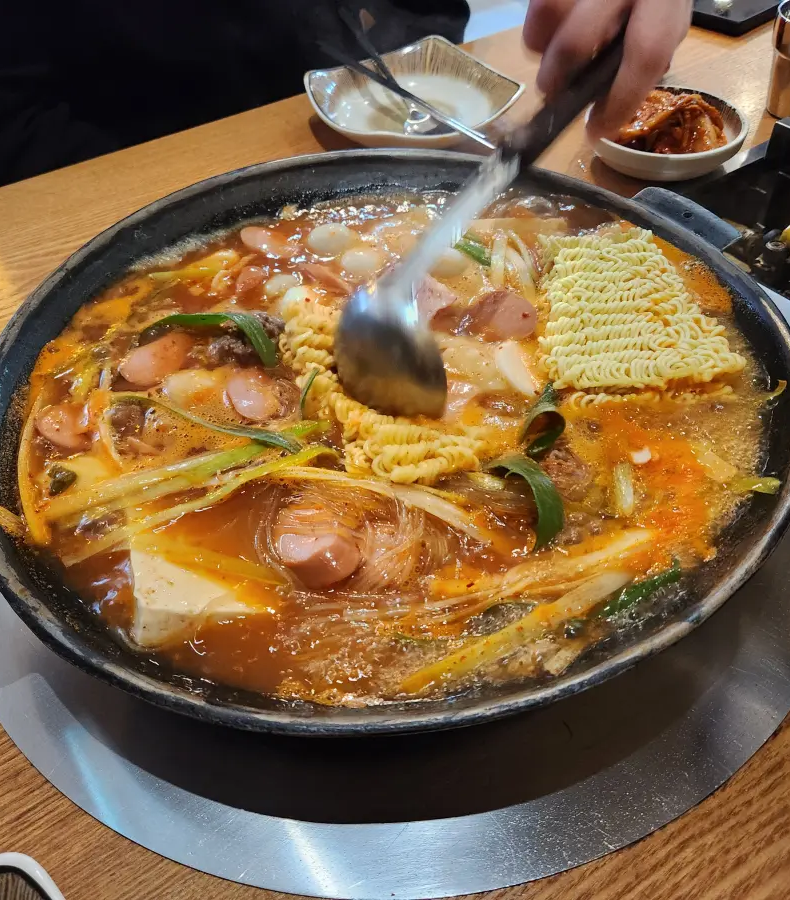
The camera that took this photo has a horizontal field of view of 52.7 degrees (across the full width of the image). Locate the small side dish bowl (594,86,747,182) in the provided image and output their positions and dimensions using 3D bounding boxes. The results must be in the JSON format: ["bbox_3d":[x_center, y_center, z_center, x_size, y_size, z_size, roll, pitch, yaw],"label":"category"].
[{"bbox_3d":[0.173,-0.202,0.517,0.098,0.030,0.098,-1,48,1],"label":"small side dish bowl"}]

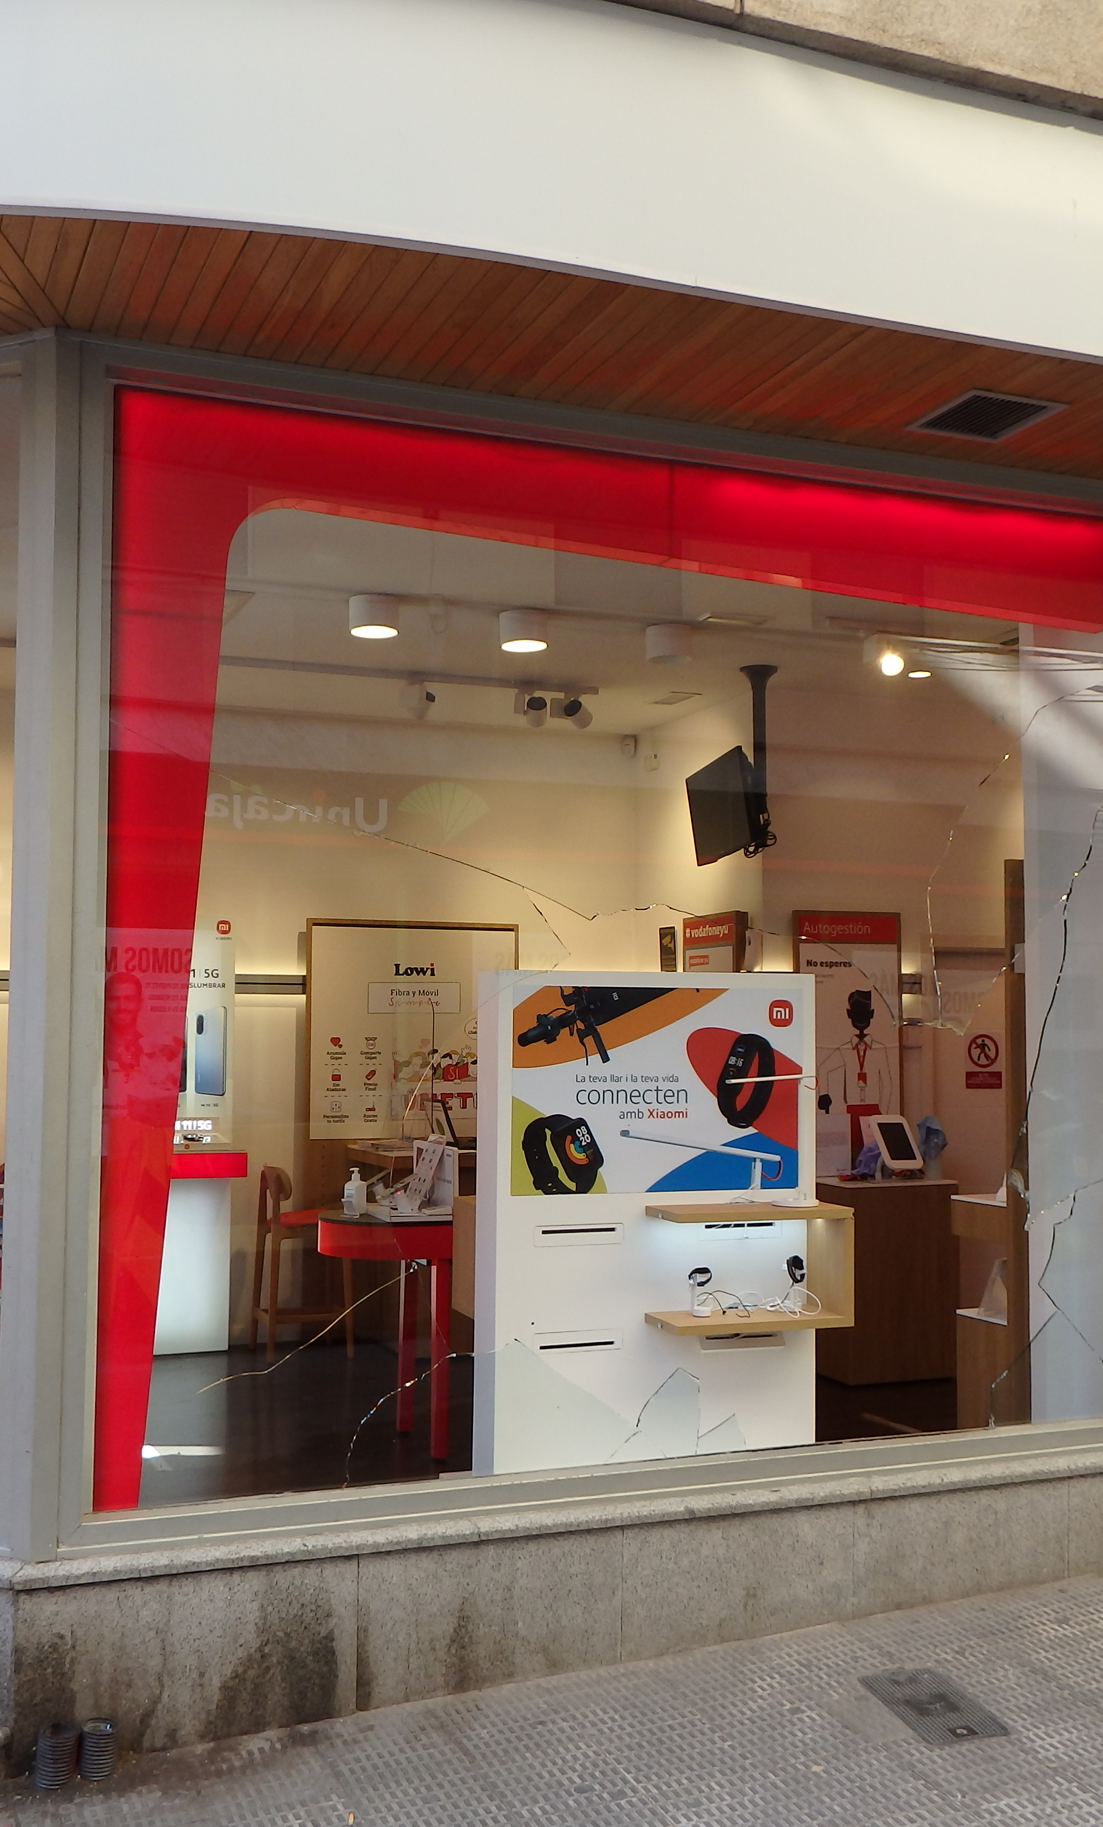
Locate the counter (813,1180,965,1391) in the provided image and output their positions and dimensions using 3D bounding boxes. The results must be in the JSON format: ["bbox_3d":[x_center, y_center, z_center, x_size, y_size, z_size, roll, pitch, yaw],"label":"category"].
[{"bbox_3d":[1.522,1.715,8.026,0.600,0.890,0.570,1,-4,-21],"label":"counter"}]

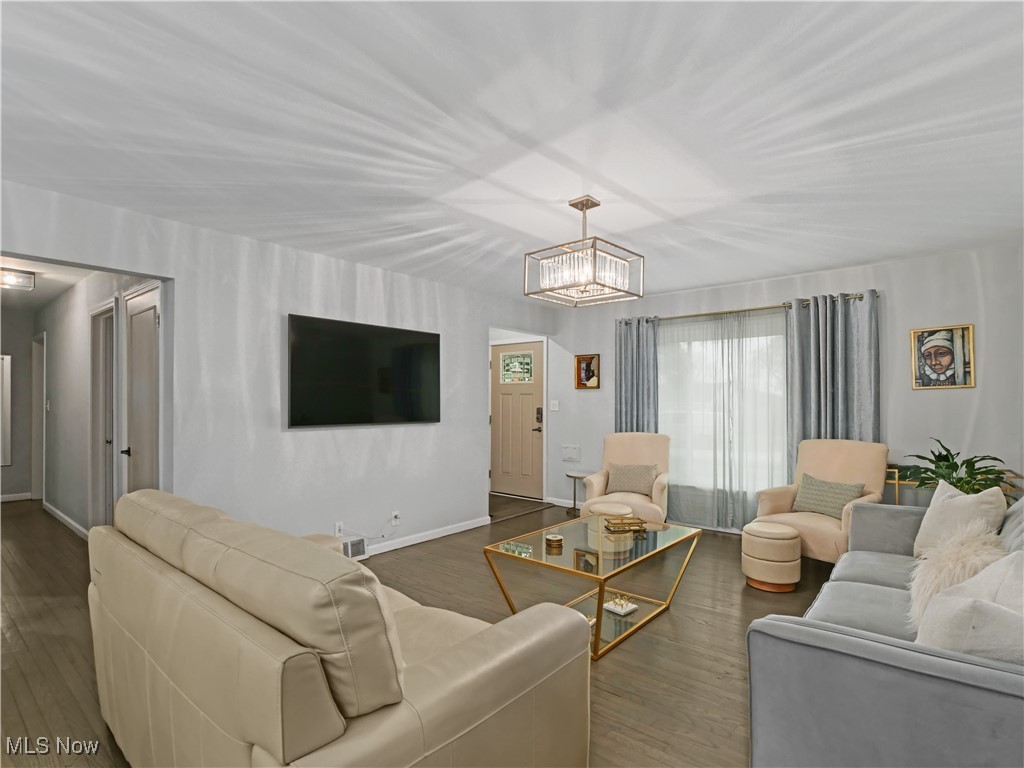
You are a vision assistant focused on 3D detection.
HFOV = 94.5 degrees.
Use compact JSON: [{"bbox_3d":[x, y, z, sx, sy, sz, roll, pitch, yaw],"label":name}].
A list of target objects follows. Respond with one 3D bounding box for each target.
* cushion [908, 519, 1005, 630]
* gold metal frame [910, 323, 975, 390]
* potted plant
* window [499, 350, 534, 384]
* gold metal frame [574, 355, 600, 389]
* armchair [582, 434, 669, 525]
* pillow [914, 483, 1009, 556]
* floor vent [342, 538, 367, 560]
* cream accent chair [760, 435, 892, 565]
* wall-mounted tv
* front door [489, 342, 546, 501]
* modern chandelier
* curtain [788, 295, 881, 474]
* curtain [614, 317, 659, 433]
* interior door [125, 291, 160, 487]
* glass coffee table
[{"bbox_3d":[2.049,0.850,2.153,0.430,0.320,0.660,-1,-1,38],"label":"cushion"},{"bbox_3d":[3.202,-0.196,3.522,0.350,0.465,0.030,-1,-2,42],"label":"gold metal frame"},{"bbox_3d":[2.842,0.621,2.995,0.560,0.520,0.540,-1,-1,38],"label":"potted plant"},{"bbox_3d":[0.057,-0.210,6.259,0.561,0.422,0.040,-1,-1,38],"label":"window"},{"bbox_3d":[0.884,-0.143,5.601,0.345,0.400,0.030,-1,-2,42],"label":"gold metal frame"},{"bbox_3d":[1.087,0.976,4.401,0.740,0.940,0.820,-1,-1,25],"label":"armchair"},{"bbox_3d":[2.448,0.776,2.616,0.150,0.410,0.410,23,-8,-17],"label":"pillow"},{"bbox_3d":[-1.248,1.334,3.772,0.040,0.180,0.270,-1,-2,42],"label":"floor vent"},{"bbox_3d":[2.354,0.956,3.674,0.820,0.940,0.740,0,-1,-33],"label":"cream accent chair"},{"bbox_3d":[-1.131,-0.071,3.886,0.060,0.810,1.385,-1,-2,42],"label":"wall-mounted tv"},{"bbox_3d":[0.068,0.471,6.265,0.880,2.020,0.050,-1,-1,38],"label":"front door"},{"bbox_3d":[0.404,-0.749,2.634,0.480,0.535,0.480,-1,-2,42],"label":"modern chandelier"},{"bbox_3d":[2.714,0.328,4.022,0.657,2.165,0.130,-1,-1,38],"label":"curtain"},{"bbox_3d":[1.337,0.334,5.094,0.510,2.120,0.130,-1,-2,42],"label":"curtain"},{"bbox_3d":[-2.604,0.388,3.335,0.745,2.030,0.045,-1,-2,38],"label":"interior door"},{"bbox_3d":[0.539,1.177,2.885,0.750,0.465,1.150,-1,-2,42],"label":"glass coffee table"}]

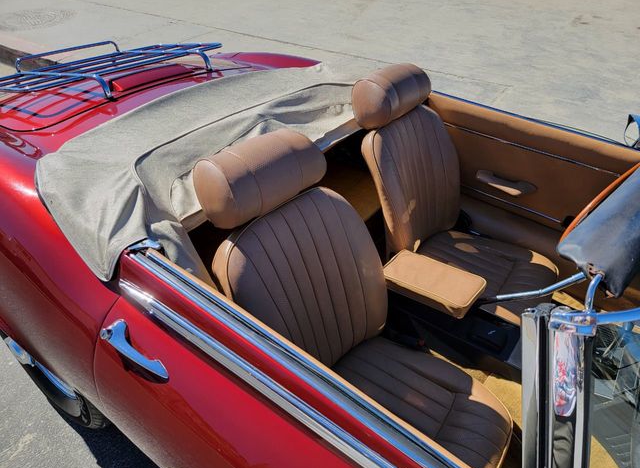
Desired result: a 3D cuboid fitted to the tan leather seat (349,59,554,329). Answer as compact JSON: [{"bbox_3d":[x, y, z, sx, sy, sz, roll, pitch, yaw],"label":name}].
[{"bbox_3d":[0.474,-0.082,1.483,0.762,0.772,0.525,26,42,28],"label":"tan leather seat"}]

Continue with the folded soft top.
[{"bbox_3d":[-0.175,-0.362,1.381,0.597,0.216,1.360,26,42,28],"label":"folded soft top"}]

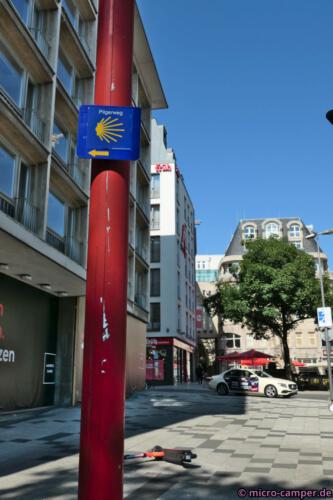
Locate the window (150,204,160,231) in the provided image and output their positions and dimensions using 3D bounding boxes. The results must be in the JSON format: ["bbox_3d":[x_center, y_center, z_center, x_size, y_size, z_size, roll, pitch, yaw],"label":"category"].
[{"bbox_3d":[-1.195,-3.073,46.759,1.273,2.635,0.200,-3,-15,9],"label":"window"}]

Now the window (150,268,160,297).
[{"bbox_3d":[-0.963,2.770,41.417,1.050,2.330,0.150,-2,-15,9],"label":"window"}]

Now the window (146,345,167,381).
[{"bbox_3d":[-1.007,10.148,43.210,1.943,3.070,0.250,-3,-15,9],"label":"window"}]

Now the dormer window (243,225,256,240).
[{"bbox_3d":[11.449,-2.414,67.025,1.900,2.200,0.500,-2,-15,6],"label":"dormer window"}]

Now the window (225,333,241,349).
[{"bbox_3d":[8.498,11.652,62.562,2.100,2.150,0.250,-3,-15,12],"label":"window"}]

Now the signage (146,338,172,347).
[{"bbox_3d":[-0.569,7.637,40.097,2.400,0.720,0.200,-2,-15,9],"label":"signage"}]

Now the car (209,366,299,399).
[{"bbox_3d":[4.650,7.264,26.627,4.930,1.470,1.860,-11,-18,35],"label":"car"}]

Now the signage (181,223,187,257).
[{"bbox_3d":[2.011,-0.979,53.144,0.250,3.700,3.200,-3,-15,9],"label":"signage"}]

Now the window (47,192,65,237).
[{"bbox_3d":[-4.760,-1.516,20.744,0.150,1.550,1.950,-2,-15,9],"label":"window"}]

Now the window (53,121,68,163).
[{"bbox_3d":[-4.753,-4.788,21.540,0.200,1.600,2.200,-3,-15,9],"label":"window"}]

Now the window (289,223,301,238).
[{"bbox_3d":[17.486,-2.664,66.380,1.700,2.200,0.500,-2,-15,6],"label":"window"}]

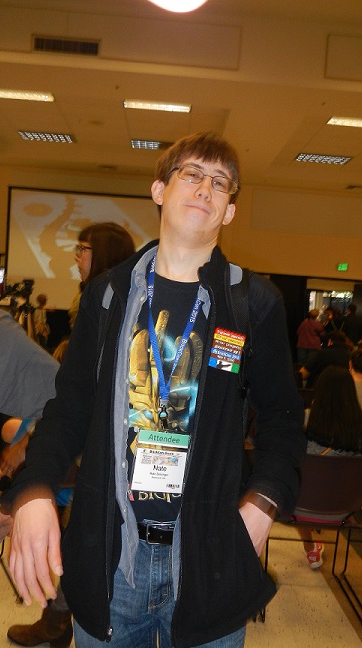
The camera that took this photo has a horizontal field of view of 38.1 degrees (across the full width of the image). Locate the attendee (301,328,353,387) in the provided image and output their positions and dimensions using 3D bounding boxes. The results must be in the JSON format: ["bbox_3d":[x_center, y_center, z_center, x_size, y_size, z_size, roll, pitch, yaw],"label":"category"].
[{"bbox_3d":[1.623,0.689,5.939,0.580,1.270,0.760,4,2,-12],"label":"attendee"}]

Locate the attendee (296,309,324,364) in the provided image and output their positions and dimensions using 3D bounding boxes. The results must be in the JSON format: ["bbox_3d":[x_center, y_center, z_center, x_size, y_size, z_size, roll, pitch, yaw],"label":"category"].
[{"bbox_3d":[2.352,0.455,9.707,0.520,1.530,0.450,6,3,38],"label":"attendee"}]

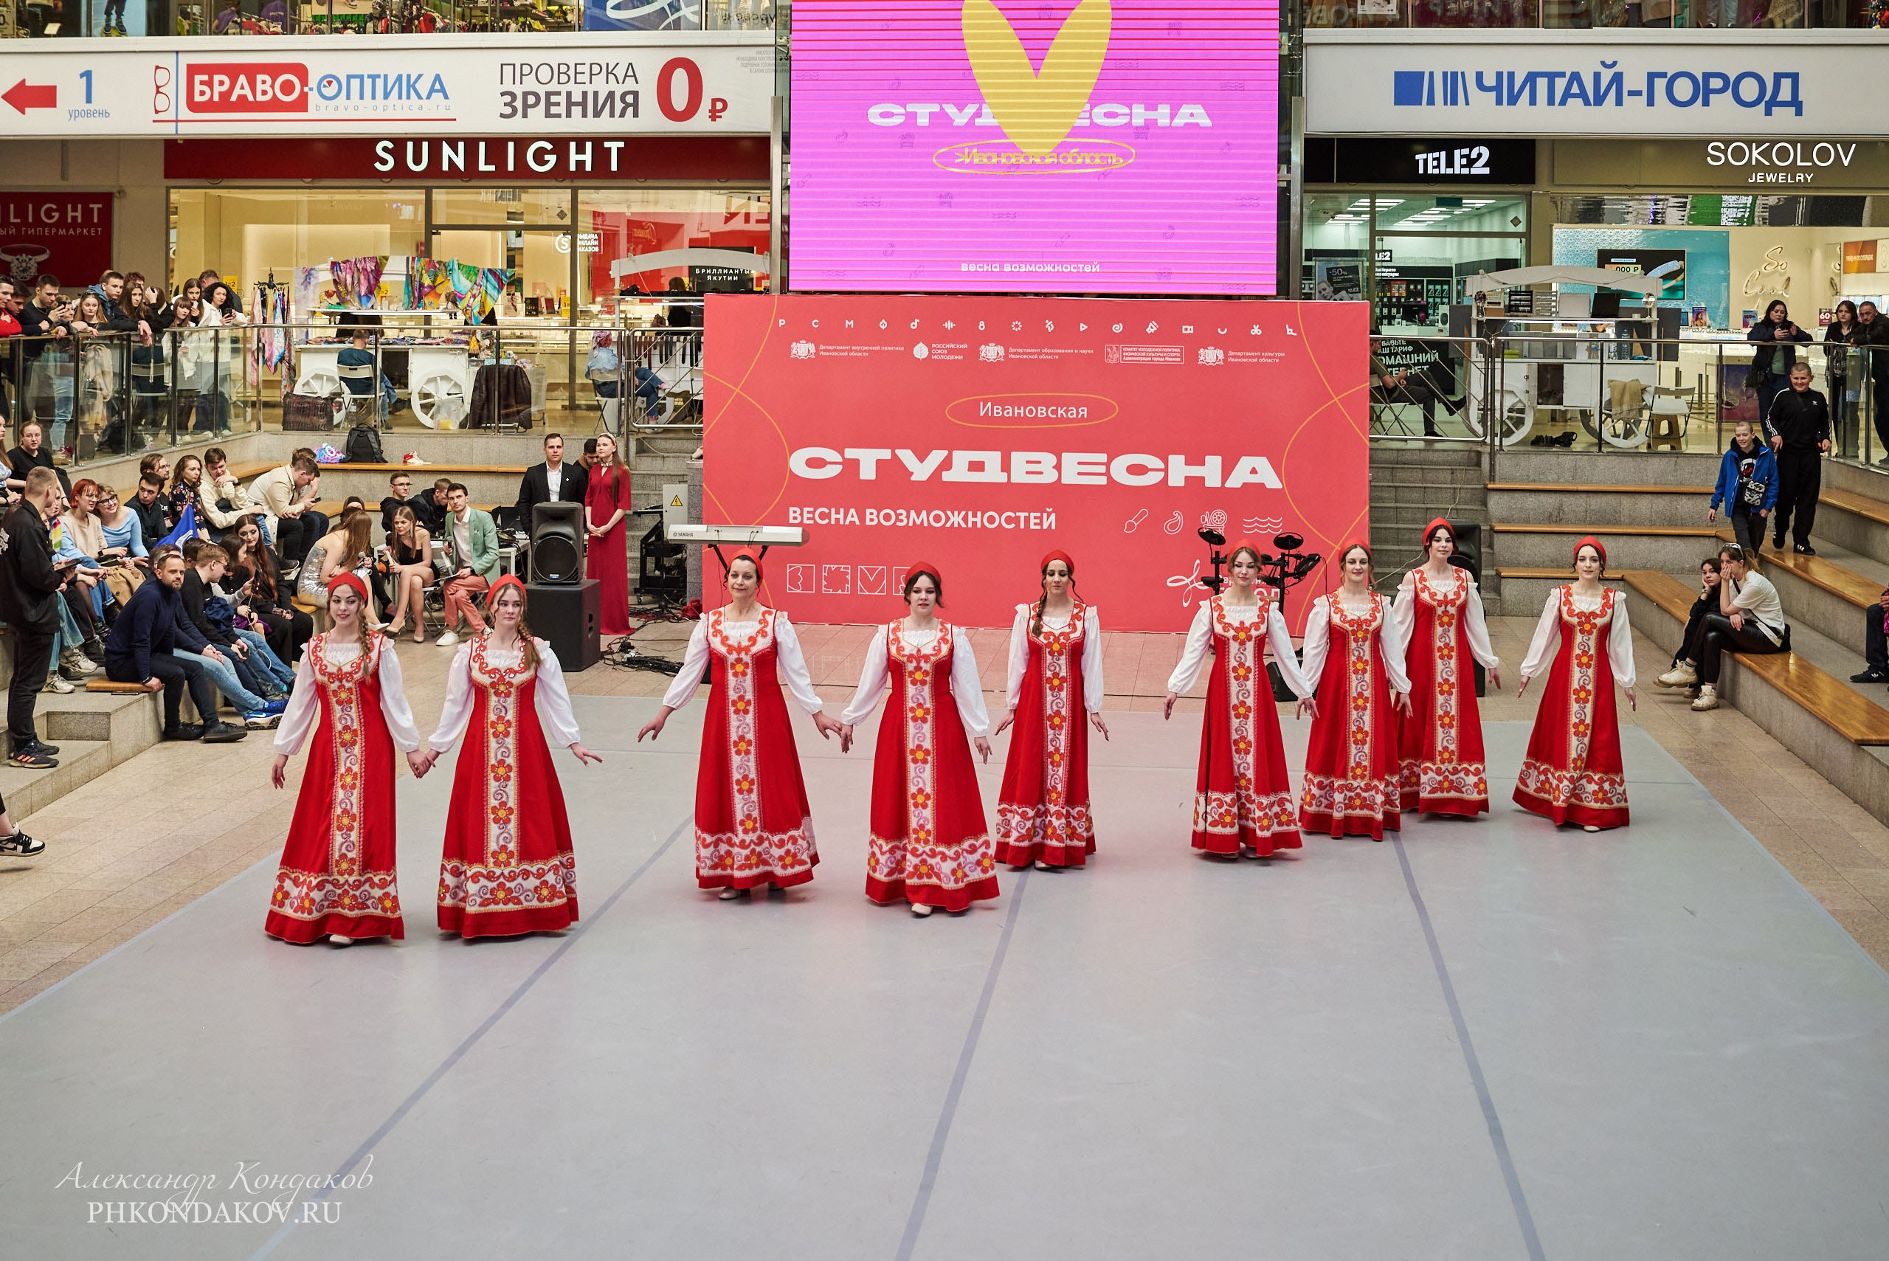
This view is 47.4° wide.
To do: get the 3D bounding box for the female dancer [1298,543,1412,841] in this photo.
[{"bbox_3d":[2.316,0.316,11.995,0.620,1.660,0.500,2,9,11],"label":"female dancer"}]

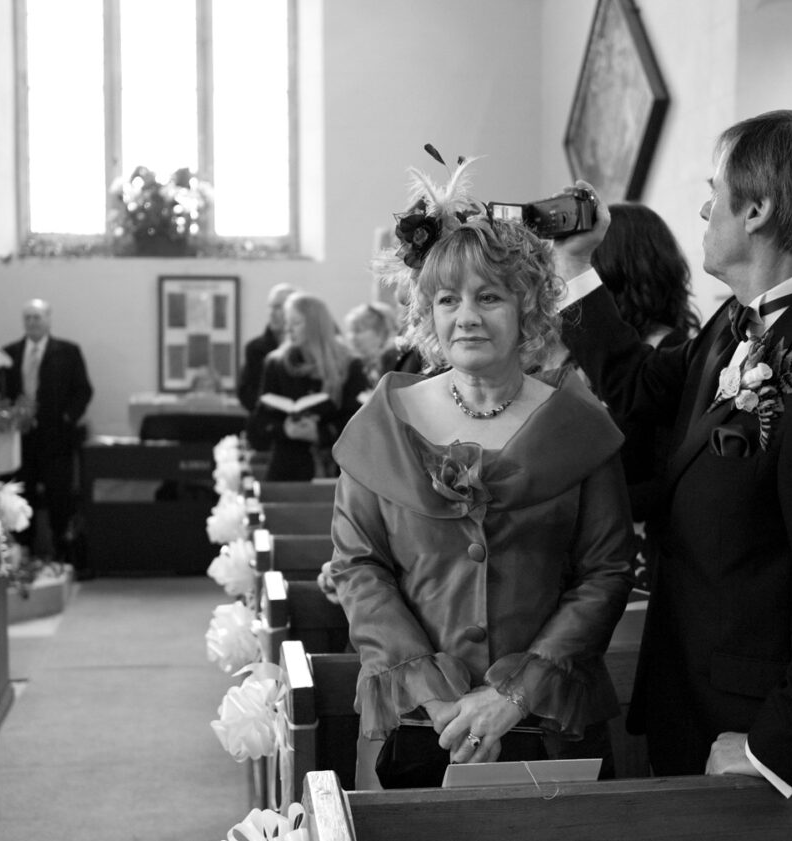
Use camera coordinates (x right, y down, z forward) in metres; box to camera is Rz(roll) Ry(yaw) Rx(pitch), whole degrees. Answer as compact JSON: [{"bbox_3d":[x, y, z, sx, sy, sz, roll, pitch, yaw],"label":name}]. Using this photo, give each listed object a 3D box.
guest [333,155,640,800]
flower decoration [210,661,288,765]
[{"bbox_3d":[0.138,0.450,2.169,0.500,1.744,0.420,0,4,5],"label":"guest"},{"bbox_3d":[-0.271,0.534,2.430,0.130,0.170,0.165,0,3,-8],"label":"flower decoration"}]

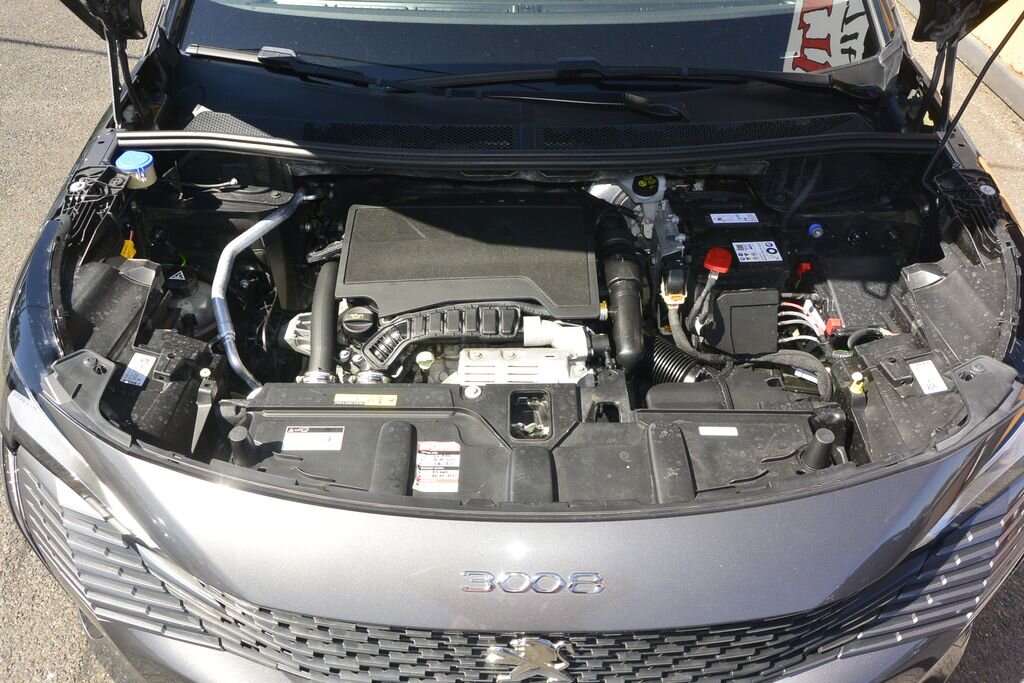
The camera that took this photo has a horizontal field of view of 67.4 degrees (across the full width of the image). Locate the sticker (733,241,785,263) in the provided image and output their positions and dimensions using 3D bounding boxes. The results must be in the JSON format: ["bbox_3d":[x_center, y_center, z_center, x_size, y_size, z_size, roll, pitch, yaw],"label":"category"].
[{"bbox_3d":[0.481,-0.175,1.500,0.083,0.002,0.072,-2,38,1],"label":"sticker"}]

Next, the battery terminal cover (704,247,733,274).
[{"bbox_3d":[0.393,-0.154,1.460,0.050,0.030,0.055,1,37,1],"label":"battery terminal cover"}]

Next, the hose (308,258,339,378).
[{"bbox_3d":[-0.314,-0.038,1.302,0.046,0.050,0.200,-6,66,6],"label":"hose"}]

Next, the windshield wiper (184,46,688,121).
[{"bbox_3d":[-0.162,-0.493,1.473,0.993,0.070,0.100,9,39,5],"label":"windshield wiper"}]

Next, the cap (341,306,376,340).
[{"bbox_3d":[-0.255,-0.030,1.275,0.055,0.034,0.055,0,52,0],"label":"cap"}]

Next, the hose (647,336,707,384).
[{"bbox_3d":[0.285,0.038,1.325,0.075,0.080,0.100,-30,46,-34],"label":"hose"}]

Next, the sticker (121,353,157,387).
[{"bbox_3d":[-0.570,0.043,1.173,0.034,0.002,0.056,11,50,-5],"label":"sticker"}]

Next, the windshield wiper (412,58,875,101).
[{"bbox_3d":[0.245,-0.518,1.513,0.935,0.065,0.095,1,37,1],"label":"windshield wiper"}]

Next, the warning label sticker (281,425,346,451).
[{"bbox_3d":[-0.272,0.133,1.053,0.079,0.002,0.039,0,47,-1],"label":"warning label sticker"}]

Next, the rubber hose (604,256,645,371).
[{"bbox_3d":[0.205,-0.052,1.400,0.068,0.070,0.214,-3,78,2],"label":"rubber hose"}]

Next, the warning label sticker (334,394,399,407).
[{"bbox_3d":[-0.196,0.079,1.030,0.084,0.002,0.017,1,56,0],"label":"warning label sticker"}]

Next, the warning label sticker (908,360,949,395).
[{"bbox_3d":[0.608,0.052,1.120,0.035,0.002,0.056,-5,49,-5],"label":"warning label sticker"}]

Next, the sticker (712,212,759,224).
[{"bbox_3d":[0.453,-0.250,1.560,0.091,0.002,0.038,-1,38,1],"label":"sticker"}]

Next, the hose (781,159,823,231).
[{"bbox_3d":[0.605,-0.306,1.600,0.035,0.175,0.035,20,18,-15],"label":"hose"}]

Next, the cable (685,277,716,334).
[{"bbox_3d":[0.352,-0.067,1.435,0.050,0.095,0.070,1,37,1],"label":"cable"}]

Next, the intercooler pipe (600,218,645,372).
[{"bbox_3d":[0.206,-0.090,1.425,0.075,0.085,0.300,-3,76,2],"label":"intercooler pipe"}]

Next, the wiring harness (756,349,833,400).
[{"bbox_3d":[0.467,0.055,1.270,0.127,0.050,0.085,0,42,0],"label":"wiring harness"}]

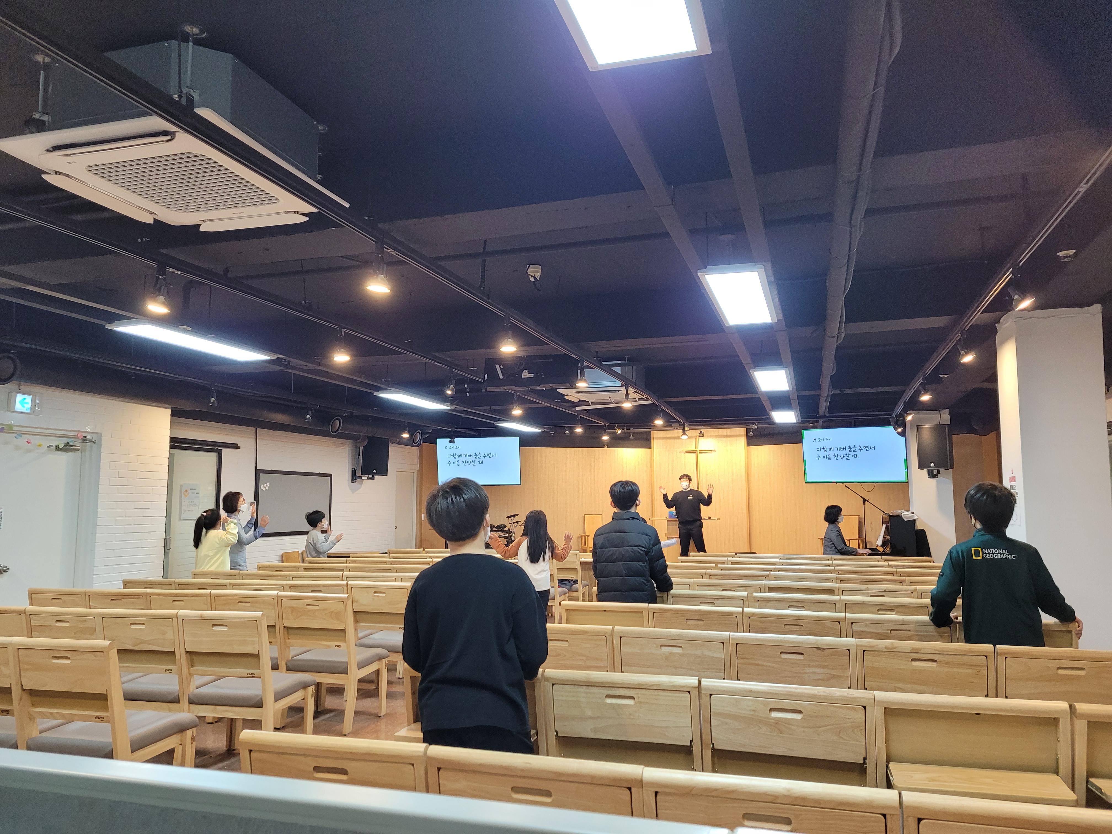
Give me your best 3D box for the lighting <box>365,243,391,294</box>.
[{"bbox_3d":[-0.787,-0.652,3.691,0.103,0.205,0.103,0,-6,0],"label":"lighting"}]

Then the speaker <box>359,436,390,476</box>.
[{"bbox_3d":[-3.040,0.658,14.050,0.460,0.670,0.400,2,-6,-17],"label":"speaker"}]

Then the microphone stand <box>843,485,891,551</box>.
[{"bbox_3d":[4.635,1.798,12.477,0.750,1.550,0.600,-2,-6,17],"label":"microphone stand"}]

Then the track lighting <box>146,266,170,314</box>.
[{"bbox_3d":[-1.921,-0.613,4.032,0.110,0.210,0.110,-5,-8,43],"label":"track lighting"}]

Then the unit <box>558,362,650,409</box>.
[{"bbox_3d":[0.613,-0.396,10.216,0.970,0.420,0.980,-2,-6,17],"label":"unit"}]

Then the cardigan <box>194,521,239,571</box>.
[{"bbox_3d":[-3.140,1.221,7.700,0.350,0.560,0.280,-4,-7,37],"label":"cardigan"}]

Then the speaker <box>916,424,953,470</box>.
[{"bbox_3d":[5.827,0.474,12.850,0.460,0.670,0.400,-5,-7,39],"label":"speaker"}]

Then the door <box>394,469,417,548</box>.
[{"bbox_3d":[-2.900,2.045,16.001,0.090,2.070,0.880,-2,-6,17],"label":"door"}]

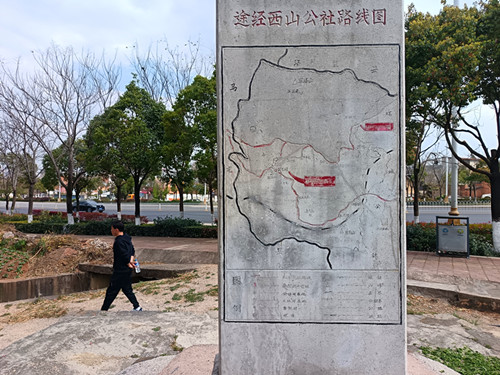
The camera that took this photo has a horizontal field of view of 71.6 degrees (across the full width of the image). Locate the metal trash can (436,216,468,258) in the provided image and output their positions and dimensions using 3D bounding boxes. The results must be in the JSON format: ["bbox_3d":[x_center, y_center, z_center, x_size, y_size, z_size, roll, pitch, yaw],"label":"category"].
[{"bbox_3d":[5.270,1.285,9.020,0.730,1.030,0.360,-1,0,29],"label":"metal trash can"}]

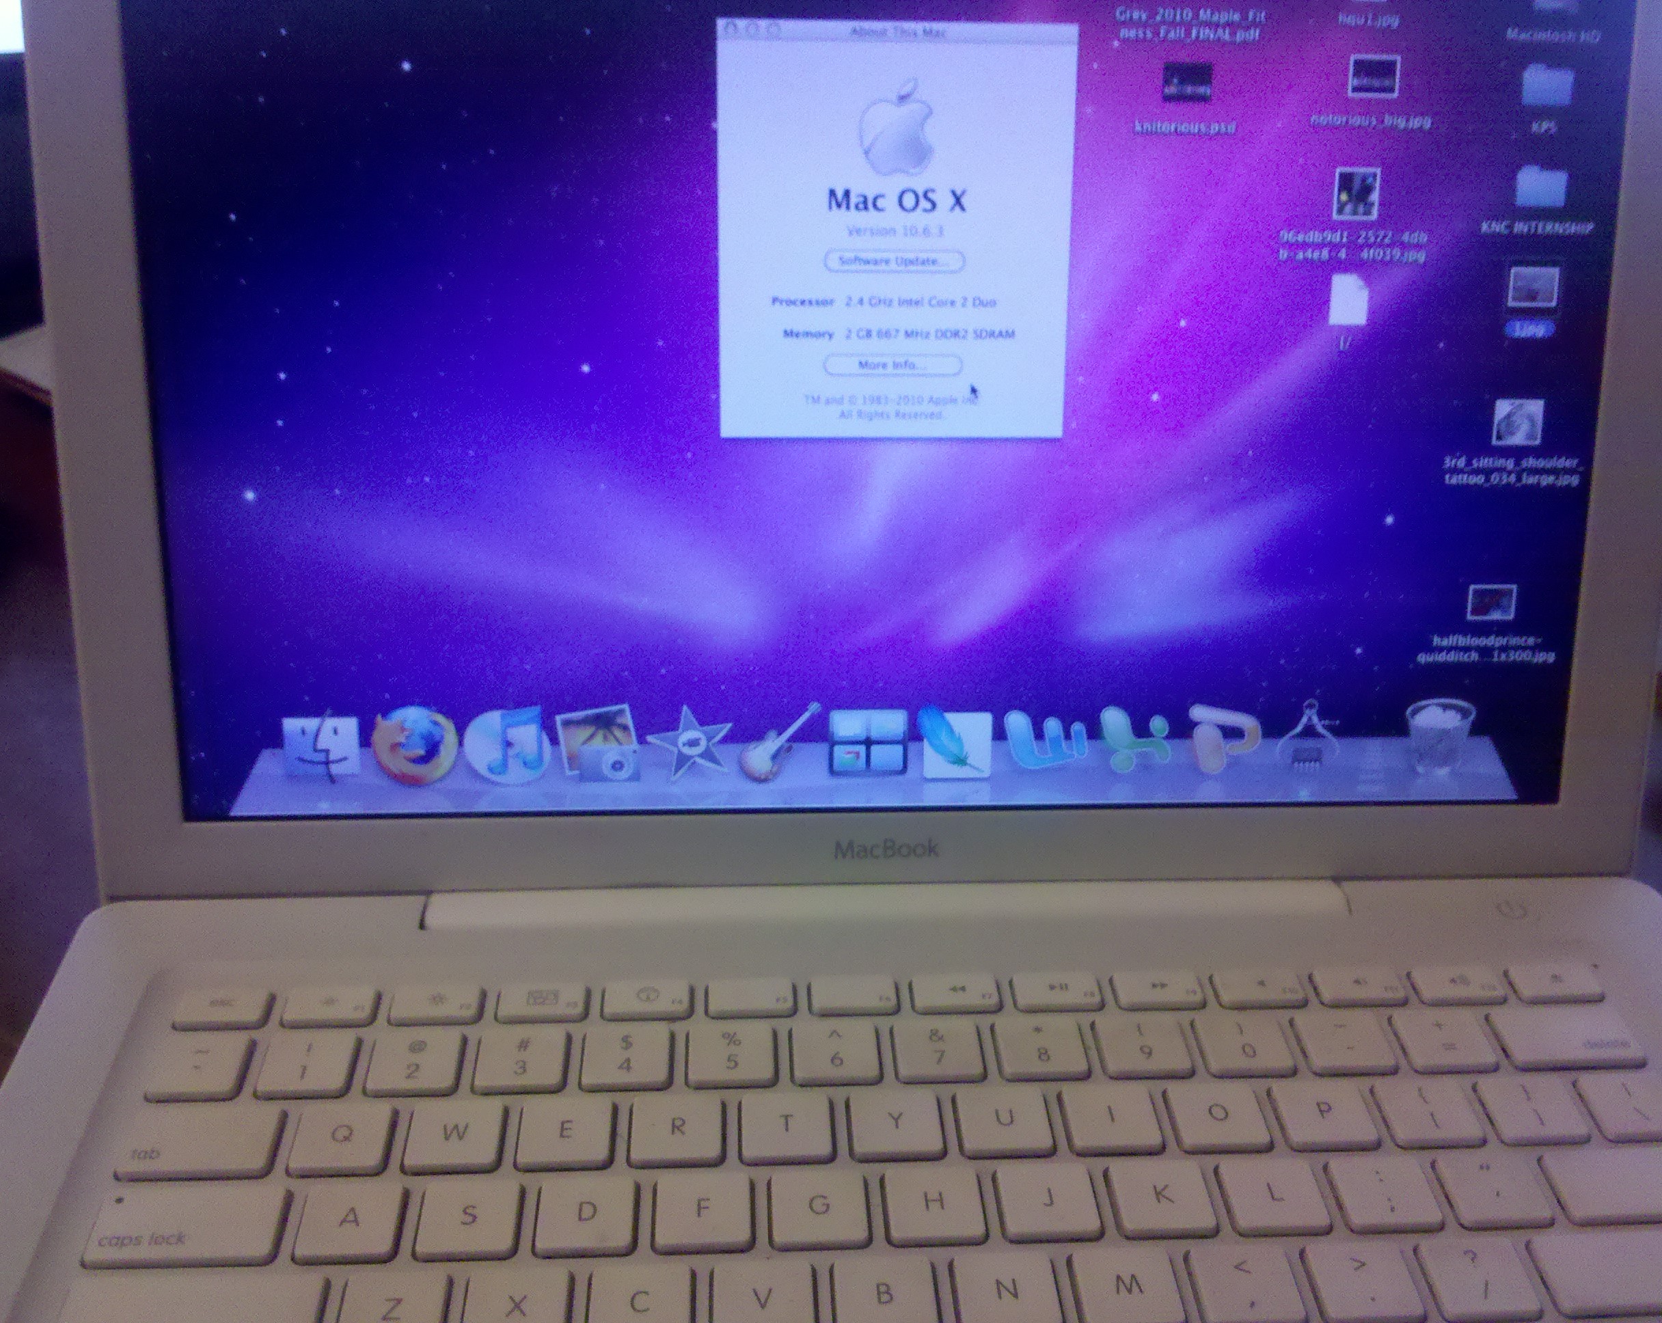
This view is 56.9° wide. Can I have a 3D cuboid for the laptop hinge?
[{"bbox_3d":[0.013,0.051,0.319,0.189,0.010,0.012,0,32,-3],"label":"laptop hinge"}]

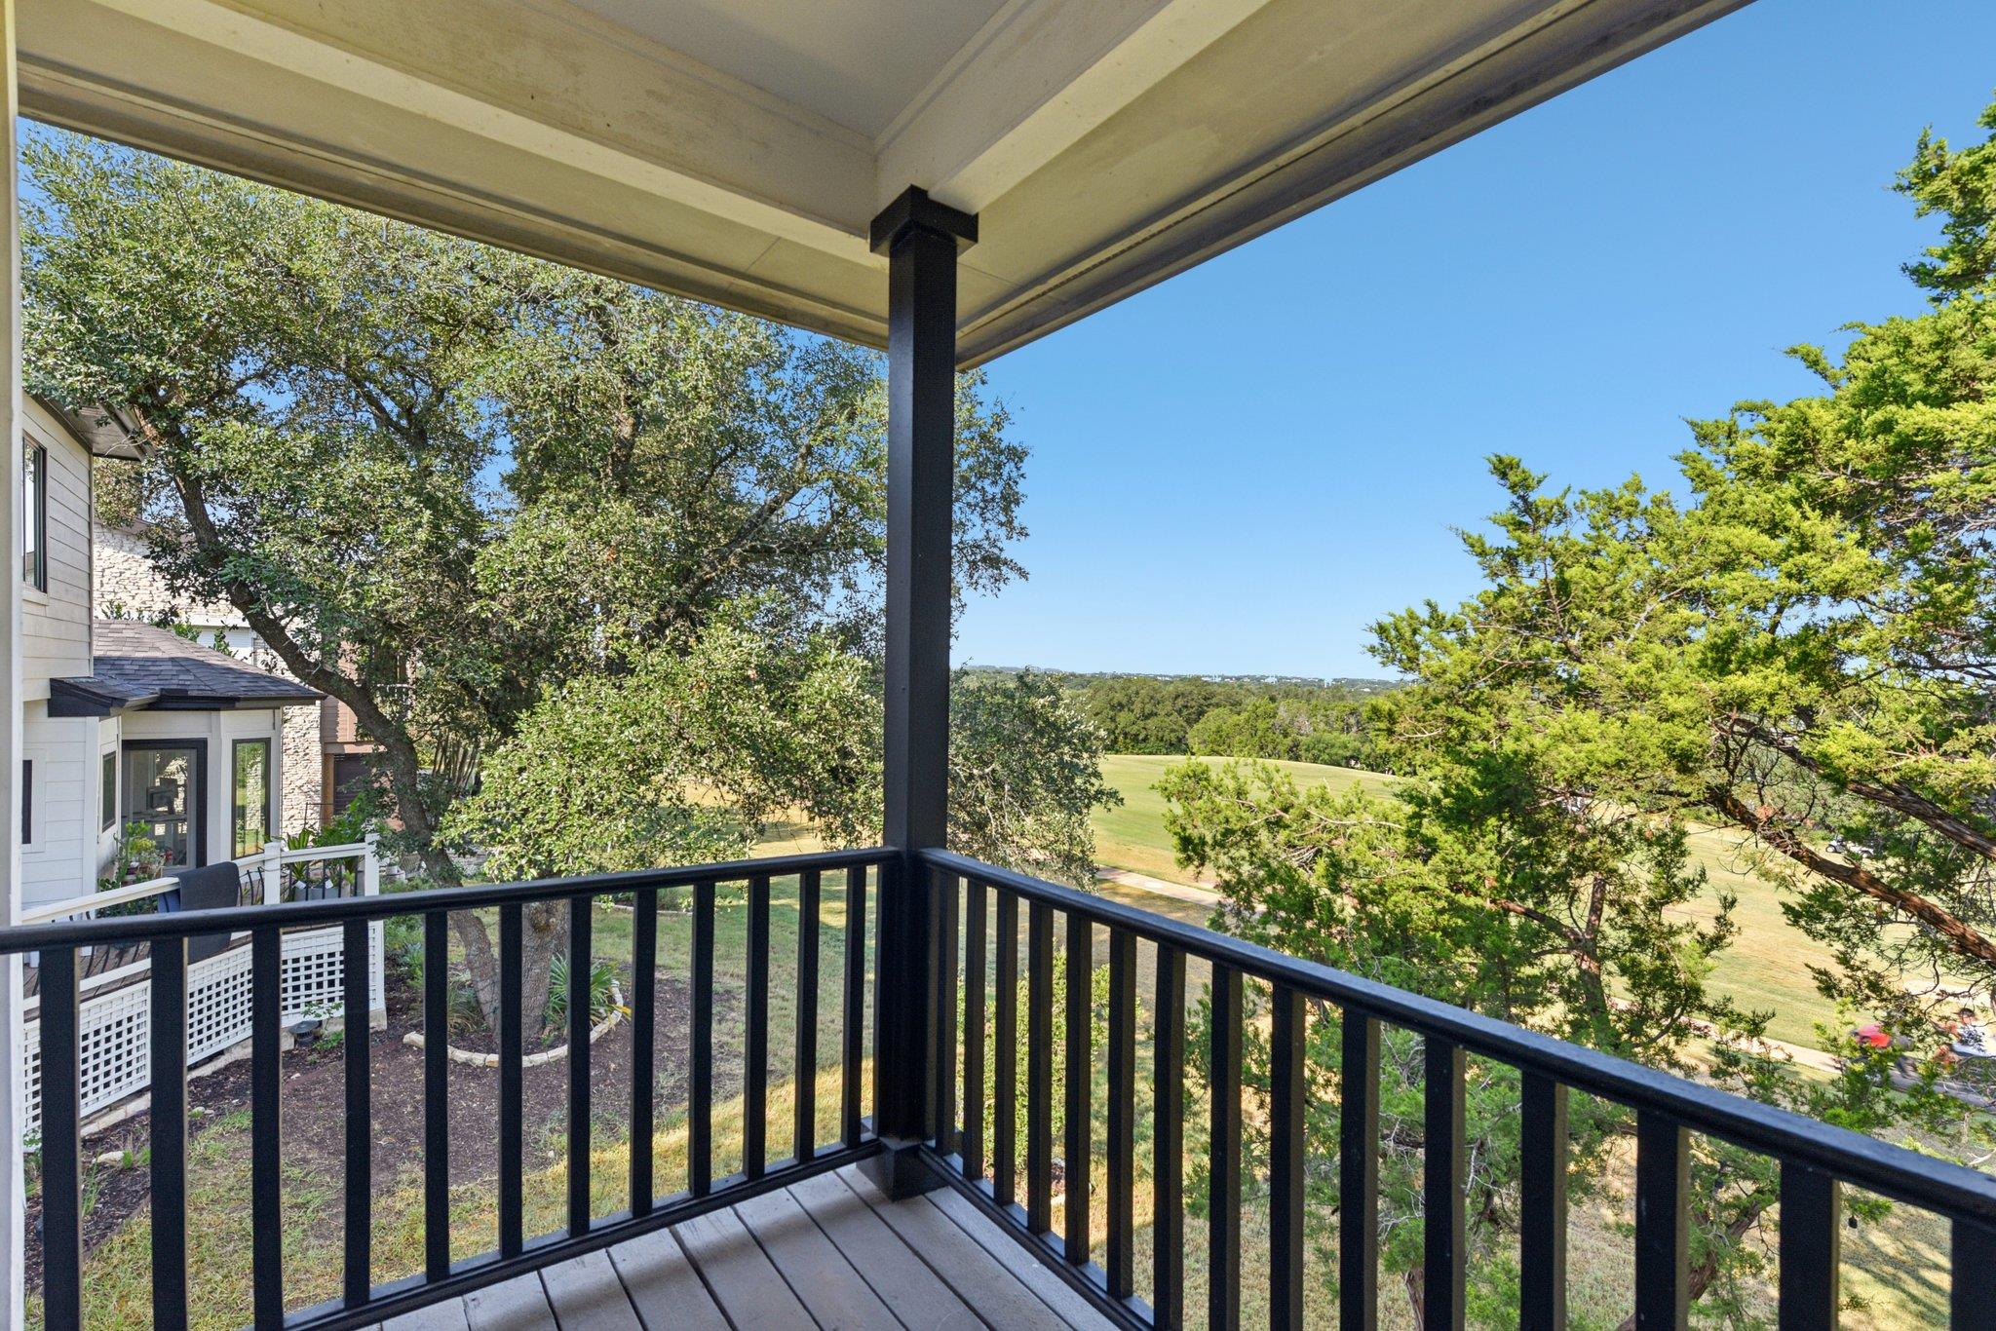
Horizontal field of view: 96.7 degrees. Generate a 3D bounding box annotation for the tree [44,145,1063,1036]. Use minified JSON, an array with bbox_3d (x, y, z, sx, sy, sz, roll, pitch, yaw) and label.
[{"bbox_3d":[-5.100,-1.000,10.500,11.500,11.000,10.000,1,-1,0],"label":"tree"}]

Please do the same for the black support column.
[{"bbox_3d":[-0.232,0.070,2.531,0.215,2.720,0.215,1,-1,-37],"label":"black support column"}]

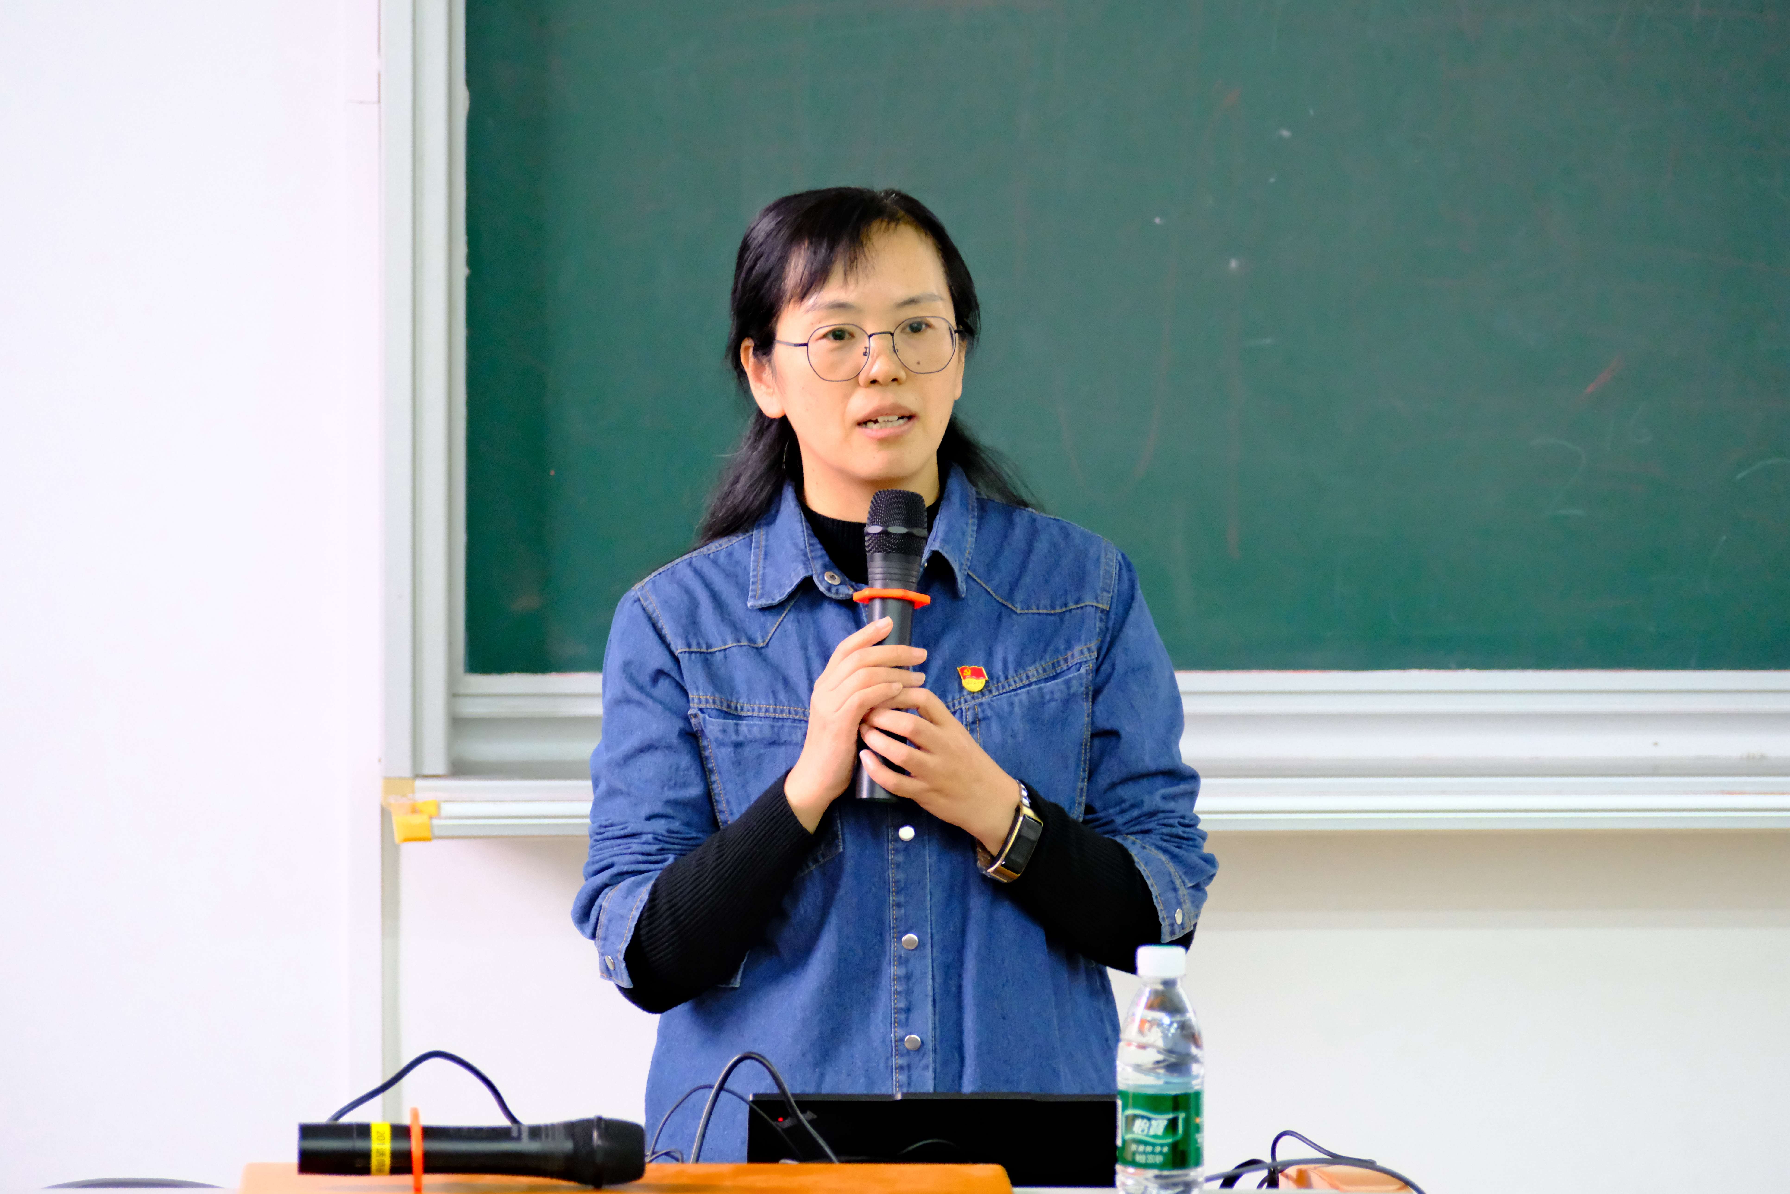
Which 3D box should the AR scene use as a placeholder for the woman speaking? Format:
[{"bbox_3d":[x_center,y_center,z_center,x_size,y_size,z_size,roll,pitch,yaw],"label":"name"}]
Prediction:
[{"bbox_3d":[0.000,0.479,7.030,0.505,1.600,0.400,0,1,-9],"label":"woman speaking"}]

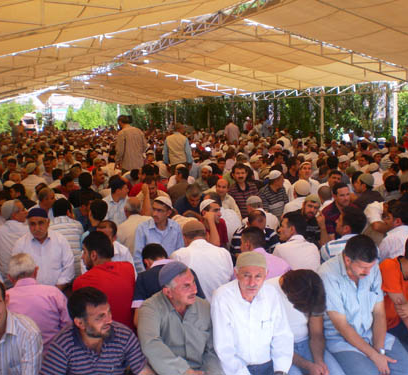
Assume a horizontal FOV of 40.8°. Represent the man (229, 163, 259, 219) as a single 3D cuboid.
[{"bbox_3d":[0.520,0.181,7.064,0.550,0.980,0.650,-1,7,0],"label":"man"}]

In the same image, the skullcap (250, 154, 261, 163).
[{"bbox_3d":[0.938,-0.519,10.000,0.190,0.100,0.170,-10,2,21],"label":"skullcap"}]

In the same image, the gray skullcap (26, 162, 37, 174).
[{"bbox_3d":[-2.891,-0.318,9.200,0.190,0.120,0.170,-33,15,-32],"label":"gray skullcap"}]

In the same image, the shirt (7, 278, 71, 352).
[{"bbox_3d":[-0.994,0.828,3.238,0.460,0.600,0.320,-2,7,-6],"label":"shirt"}]

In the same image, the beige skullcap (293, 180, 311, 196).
[{"bbox_3d":[1.089,0.011,6.100,0.175,0.120,0.190,1,27,5],"label":"beige skullcap"}]

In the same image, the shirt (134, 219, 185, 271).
[{"bbox_3d":[-0.383,0.550,4.837,0.450,0.580,0.320,-1,7,3],"label":"shirt"}]

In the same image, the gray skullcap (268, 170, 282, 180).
[{"bbox_3d":[0.873,-0.146,6.700,0.180,0.100,0.170,-15,8,24],"label":"gray skullcap"}]

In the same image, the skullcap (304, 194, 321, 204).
[{"bbox_3d":[1.067,0.118,5.400,0.170,0.100,0.190,1,-1,5],"label":"skullcap"}]

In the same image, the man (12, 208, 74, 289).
[{"bbox_3d":[-1.260,0.652,4.364,0.580,0.950,0.720,-2,8,-8],"label":"man"}]

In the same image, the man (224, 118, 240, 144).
[{"bbox_3d":[0.883,-1.270,17.000,0.520,1.700,0.320,0,7,0],"label":"man"}]

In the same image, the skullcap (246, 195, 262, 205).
[{"bbox_3d":[0.511,0.131,5.550,0.170,0.100,0.190,-2,15,-14],"label":"skullcap"}]

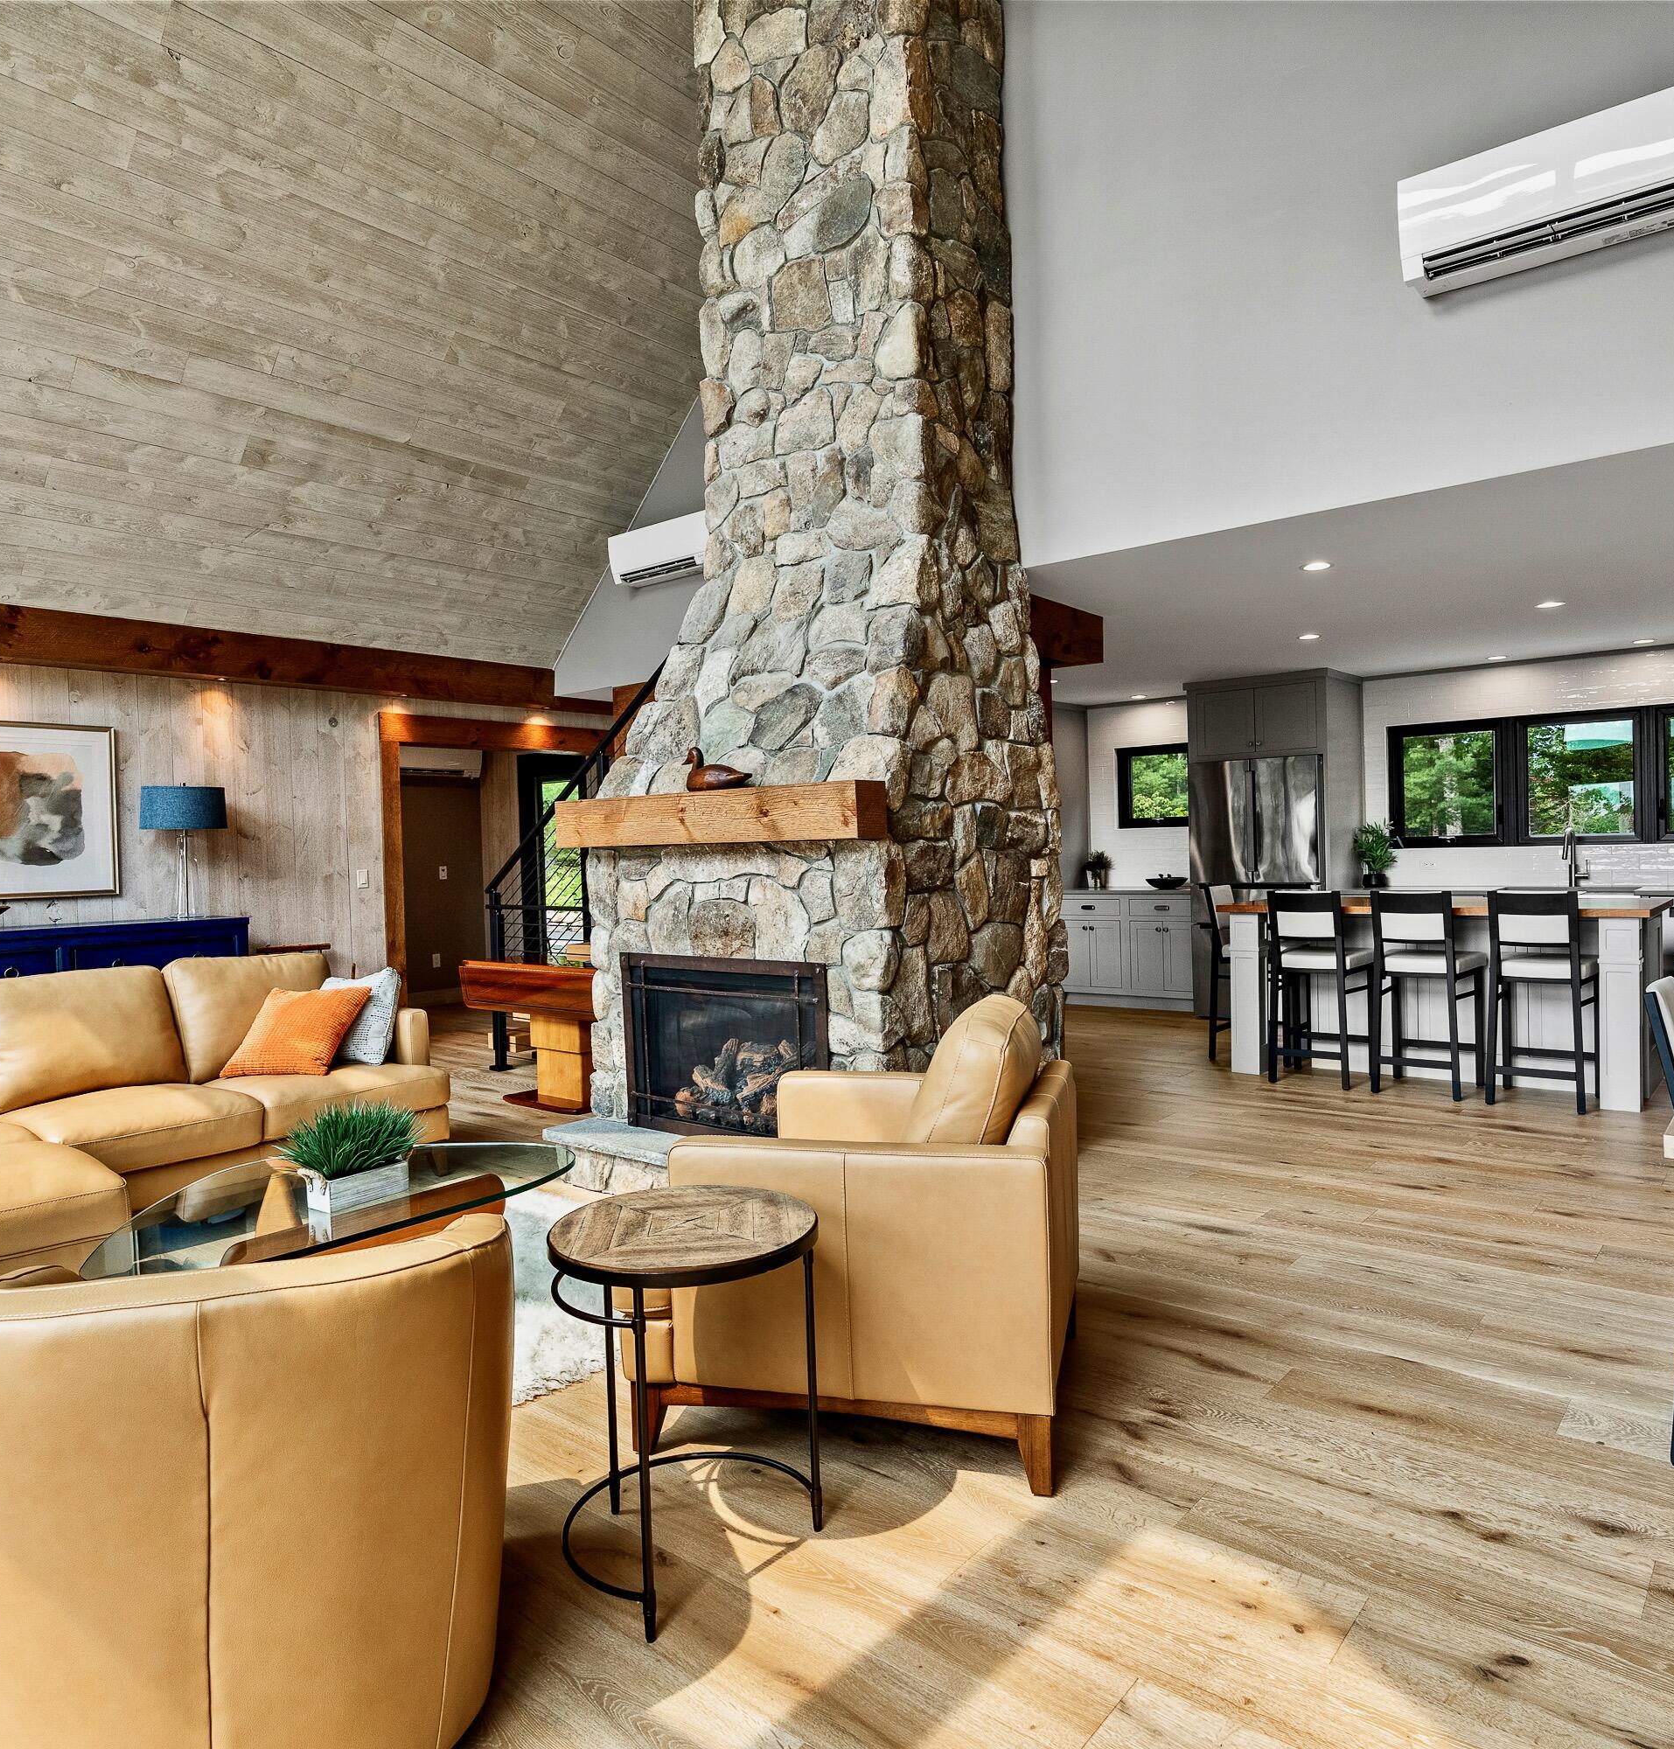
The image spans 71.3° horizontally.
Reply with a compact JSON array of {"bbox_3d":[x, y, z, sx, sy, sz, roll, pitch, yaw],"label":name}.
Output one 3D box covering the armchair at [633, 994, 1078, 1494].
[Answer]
[{"bbox_3d":[0.067,0.779,2.808,0.950,0.935,0.800,-1,1,14],"label":"armchair"}]

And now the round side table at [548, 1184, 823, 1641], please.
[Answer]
[{"bbox_3d":[-0.268,0.958,2.161,0.490,0.623,0.490,-1,1,0],"label":"round side table"}]

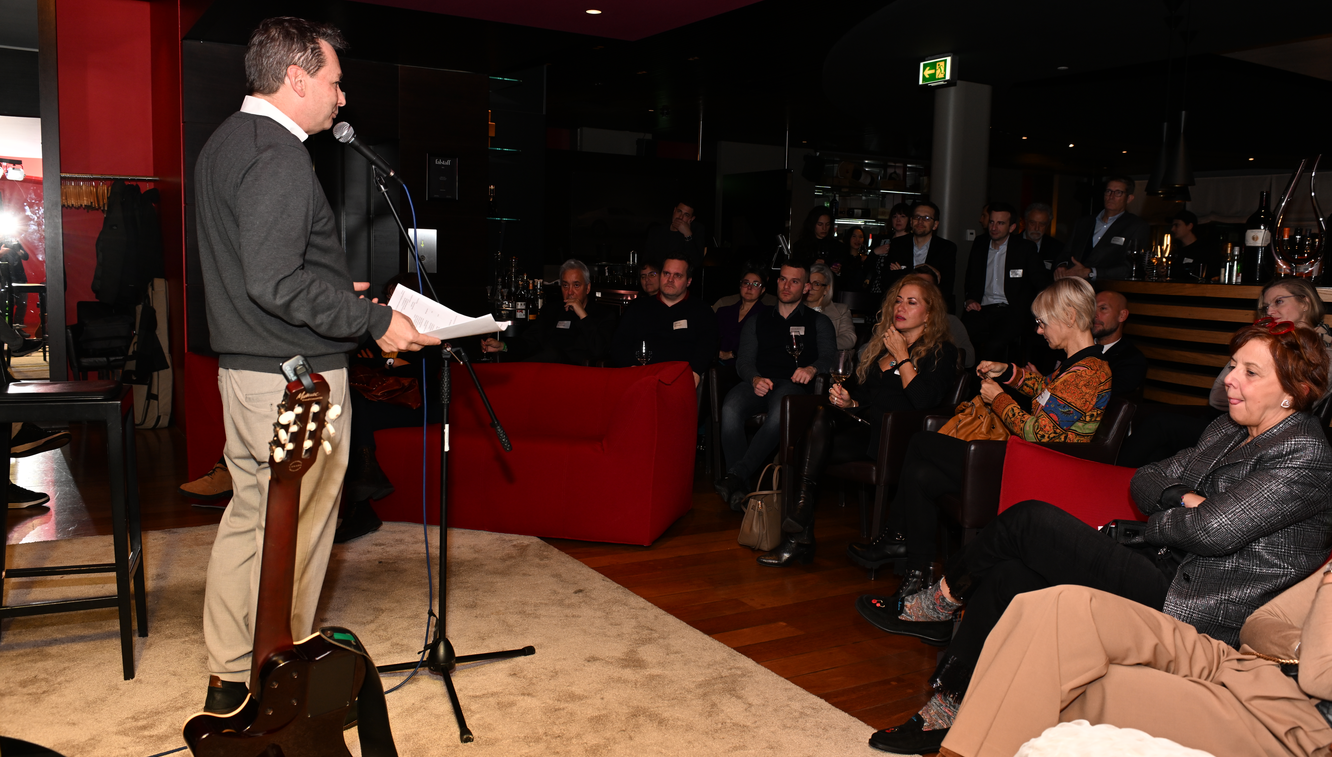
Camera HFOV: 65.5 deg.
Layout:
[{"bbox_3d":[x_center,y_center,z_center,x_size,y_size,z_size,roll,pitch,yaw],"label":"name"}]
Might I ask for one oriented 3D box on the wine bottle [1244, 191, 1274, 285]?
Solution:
[{"bbox_3d":[2.729,-0.644,4.760,0.130,0.426,0.130,4,6,30],"label":"wine bottle"}]

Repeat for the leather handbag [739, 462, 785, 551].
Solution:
[{"bbox_3d":[0.494,0.554,4.575,0.310,0.350,0.190,-4,8,-44],"label":"leather handbag"}]

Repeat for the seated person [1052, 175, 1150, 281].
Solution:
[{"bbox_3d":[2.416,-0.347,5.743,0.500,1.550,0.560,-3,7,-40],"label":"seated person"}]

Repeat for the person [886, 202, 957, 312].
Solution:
[{"bbox_3d":[1.638,-0.309,6.782,0.540,1.690,0.380,4,6,26],"label":"person"}]

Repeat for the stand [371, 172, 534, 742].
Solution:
[{"bbox_3d":[-0.679,0.163,2.819,0.580,1.425,0.620,1,6,-3],"label":"stand"}]

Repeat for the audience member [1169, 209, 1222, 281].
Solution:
[{"bbox_3d":[4.093,-0.415,7.997,0.400,1.770,0.520,-2,6,-30],"label":"audience member"}]

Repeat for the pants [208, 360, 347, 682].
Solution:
[{"bbox_3d":[-1.004,0.380,2.680,0.360,0.840,0.400,-2,6,-28],"label":"pants"}]

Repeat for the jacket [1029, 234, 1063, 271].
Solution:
[{"bbox_3d":[2.439,-0.612,6.923,0.520,0.700,0.320,4,6,30],"label":"jacket"}]

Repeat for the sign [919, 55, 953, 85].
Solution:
[{"bbox_3d":[1.571,-1.788,6.005,0.065,0.155,0.260,-2,7,-33],"label":"sign"}]

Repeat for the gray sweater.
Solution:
[{"bbox_3d":[-0.953,-0.341,2.619,0.470,0.655,0.550,-2,7,-31],"label":"gray sweater"}]

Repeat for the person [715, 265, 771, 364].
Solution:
[{"bbox_3d":[0.478,-0.075,6.343,0.520,1.260,0.700,3,6,21],"label":"person"}]

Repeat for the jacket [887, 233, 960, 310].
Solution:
[{"bbox_3d":[1.644,-0.598,6.754,0.540,0.700,0.340,4,6,26],"label":"jacket"}]

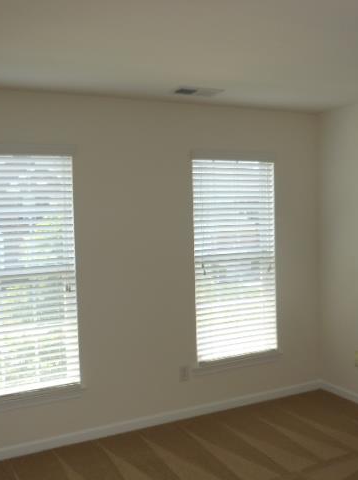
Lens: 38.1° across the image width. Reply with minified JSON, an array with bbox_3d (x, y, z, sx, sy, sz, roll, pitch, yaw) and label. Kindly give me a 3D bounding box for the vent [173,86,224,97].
[{"bbox_3d":[0.141,-1.018,3.572,0.320,0.018,0.180,-3,4,-26],"label":"vent"}]

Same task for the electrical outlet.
[{"bbox_3d":[0.045,1.042,4.009,0.073,0.115,0.012,-3,4,-26],"label":"electrical outlet"}]

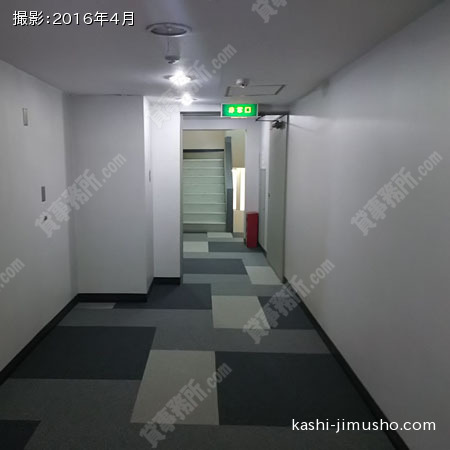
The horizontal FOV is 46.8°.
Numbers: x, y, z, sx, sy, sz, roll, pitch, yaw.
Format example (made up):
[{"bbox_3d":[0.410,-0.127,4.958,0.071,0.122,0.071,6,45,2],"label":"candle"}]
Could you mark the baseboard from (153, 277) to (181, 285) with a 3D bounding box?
[{"bbox_3d":[-0.688,0.666,6.204,0.320,0.088,0.020,0,7,-3],"label":"baseboard"}]

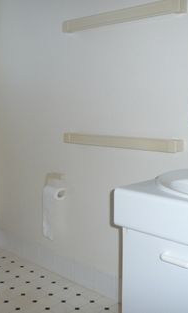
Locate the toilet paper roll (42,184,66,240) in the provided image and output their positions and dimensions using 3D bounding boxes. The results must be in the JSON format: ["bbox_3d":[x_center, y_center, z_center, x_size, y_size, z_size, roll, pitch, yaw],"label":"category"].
[{"bbox_3d":[-0.233,0.329,2.164,0.110,0.315,0.073,7,9,44],"label":"toilet paper roll"}]

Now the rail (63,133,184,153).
[{"bbox_3d":[0.109,-0.076,1.811,0.719,0.056,0.058,7,9,44],"label":"rail"}]

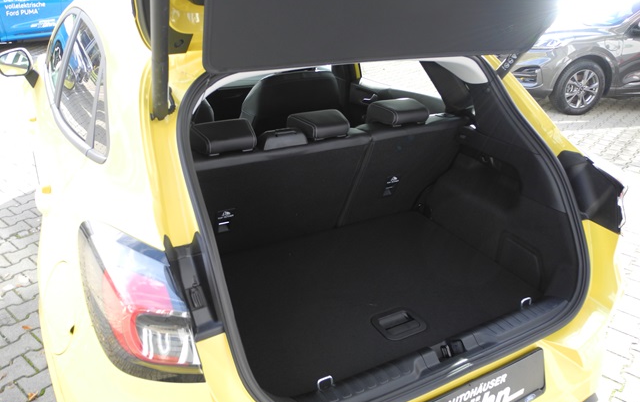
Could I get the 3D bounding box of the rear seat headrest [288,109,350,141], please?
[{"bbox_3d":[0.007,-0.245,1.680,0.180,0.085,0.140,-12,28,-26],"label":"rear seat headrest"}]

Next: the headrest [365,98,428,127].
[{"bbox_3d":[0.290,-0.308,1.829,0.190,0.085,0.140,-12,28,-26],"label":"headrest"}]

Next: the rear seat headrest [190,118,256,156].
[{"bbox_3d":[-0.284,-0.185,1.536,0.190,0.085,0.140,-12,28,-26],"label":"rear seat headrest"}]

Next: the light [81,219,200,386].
[{"bbox_3d":[-0.351,0.198,1.011,0.175,0.260,0.310,-12,28,-26],"label":"light"}]

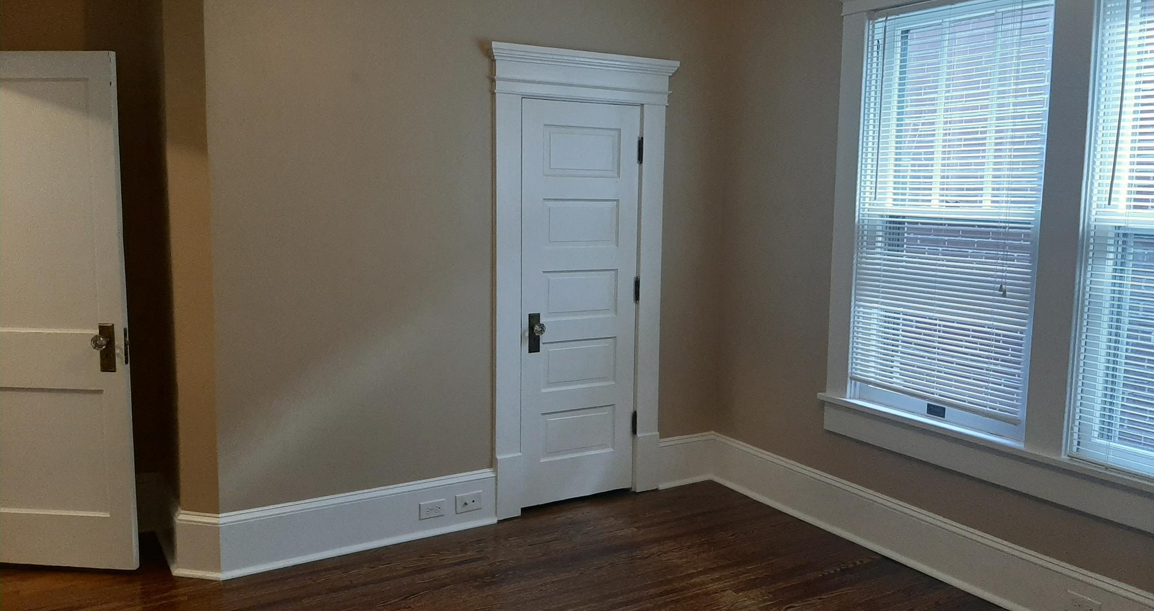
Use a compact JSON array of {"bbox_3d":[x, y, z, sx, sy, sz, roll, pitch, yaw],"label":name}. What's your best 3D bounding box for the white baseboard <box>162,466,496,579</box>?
[{"bbox_3d":[-0.942,0.885,3.565,1.311,0.237,0.145,-4,8,-31],"label":"white baseboard"}]

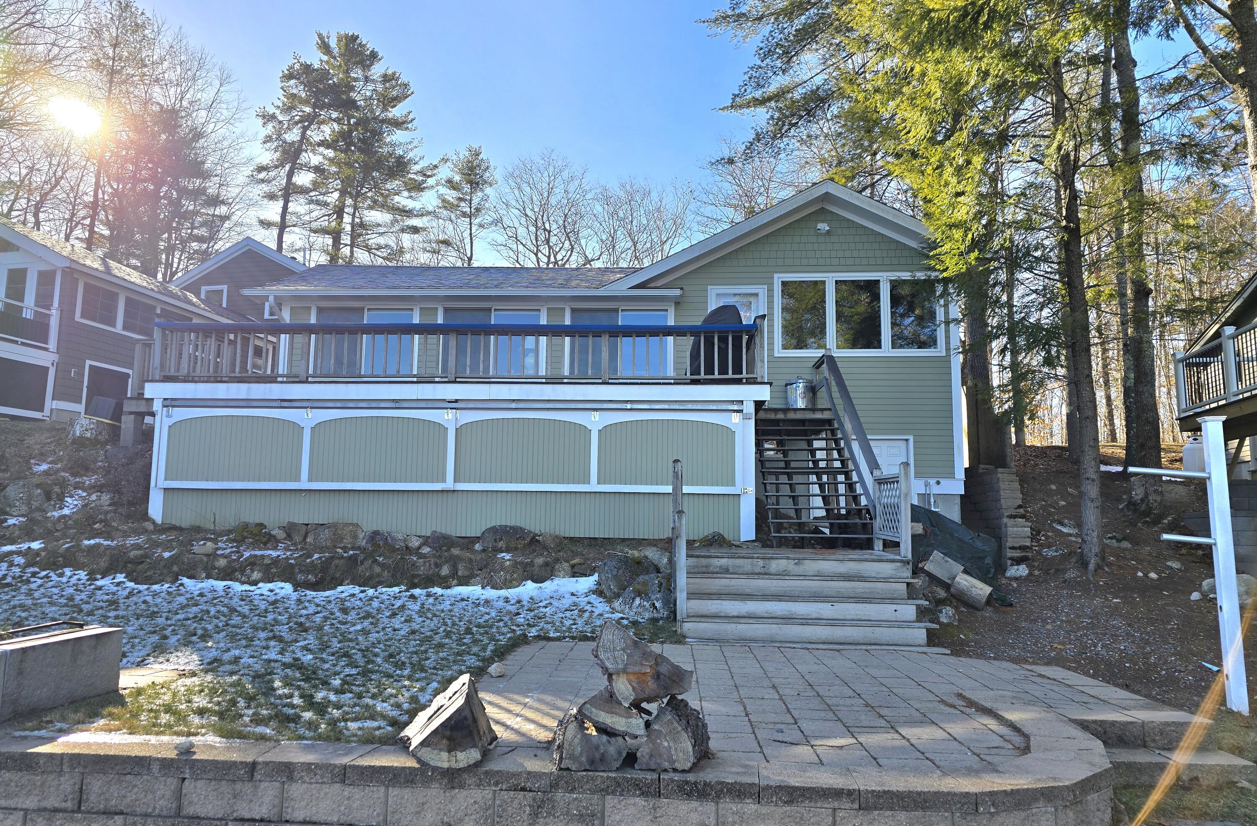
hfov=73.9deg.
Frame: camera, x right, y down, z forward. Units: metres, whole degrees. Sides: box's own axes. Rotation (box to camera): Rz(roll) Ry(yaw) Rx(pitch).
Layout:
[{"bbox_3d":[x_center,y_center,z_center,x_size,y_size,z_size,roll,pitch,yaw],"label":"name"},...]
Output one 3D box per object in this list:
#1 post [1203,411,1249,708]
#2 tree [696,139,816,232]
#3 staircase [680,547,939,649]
[{"bbox_3d":[3.464,0.867,4.856,0.100,1.710,0.100,-2,-7,15],"label":"post"},{"bbox_3d":[5.308,-5.081,34.570,6.200,13.400,6.200,0,-7,3],"label":"tree"},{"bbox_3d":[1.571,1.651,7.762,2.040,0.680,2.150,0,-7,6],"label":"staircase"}]

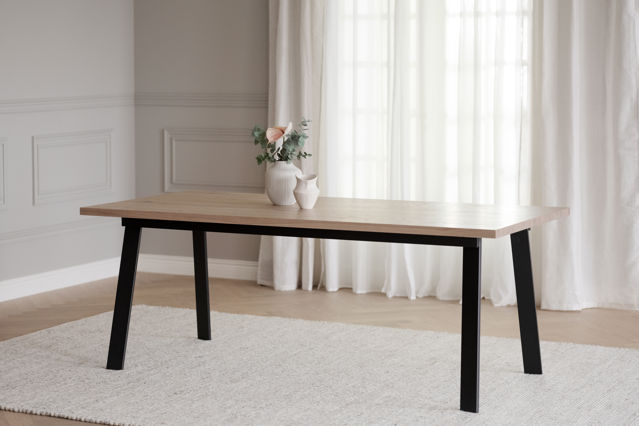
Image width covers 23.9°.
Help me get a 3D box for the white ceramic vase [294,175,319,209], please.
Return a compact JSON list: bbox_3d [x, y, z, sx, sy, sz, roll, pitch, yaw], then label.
[{"bbox_3d":[-0.056,-0.091,6.816,0.119,0.146,0.119,-1,7,0],"label":"white ceramic vase"}]

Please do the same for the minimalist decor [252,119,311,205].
[{"bbox_3d":[-0.173,-0.239,6.995,0.270,0.400,0.240,-1,7,0],"label":"minimalist decor"}]

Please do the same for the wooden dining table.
[{"bbox_3d":[0.009,0.354,6.873,2.060,0.755,0.855,3,7,29],"label":"wooden dining table"}]

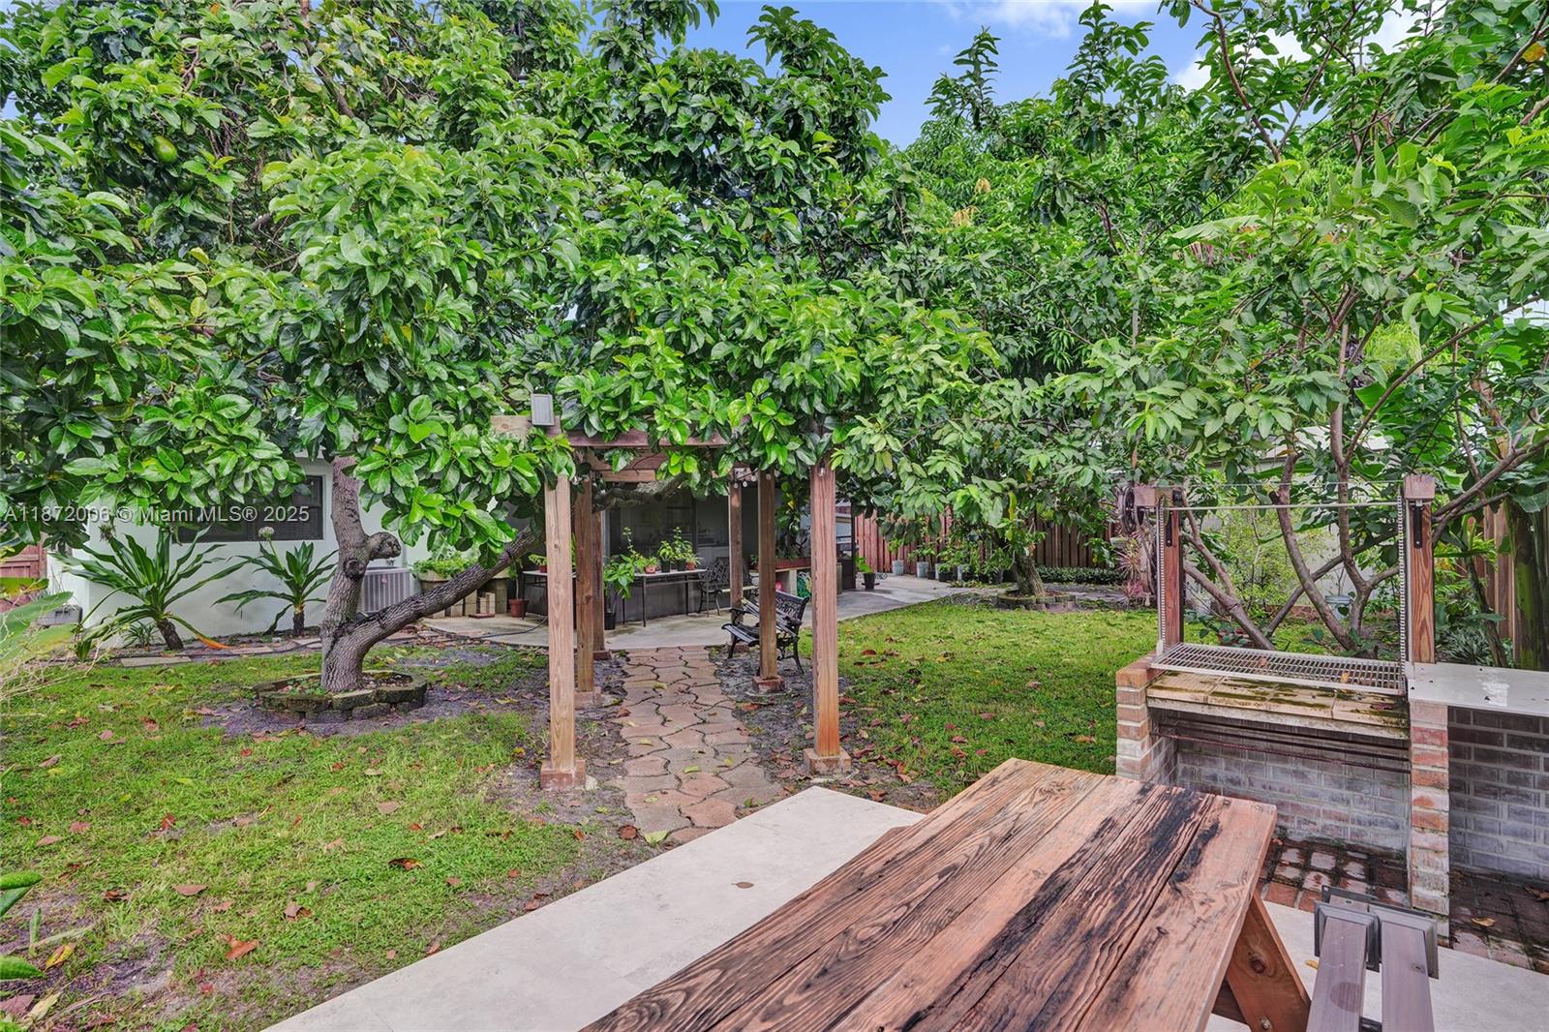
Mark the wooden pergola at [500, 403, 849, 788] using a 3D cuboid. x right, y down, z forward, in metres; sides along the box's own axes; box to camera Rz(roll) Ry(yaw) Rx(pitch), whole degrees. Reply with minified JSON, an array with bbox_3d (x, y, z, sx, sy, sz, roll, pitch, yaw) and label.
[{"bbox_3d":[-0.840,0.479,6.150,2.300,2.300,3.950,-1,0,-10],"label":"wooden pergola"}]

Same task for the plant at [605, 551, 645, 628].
[{"bbox_3d":[-2.200,1.057,9.750,0.640,1.070,0.600,-1,0,0],"label":"plant"}]

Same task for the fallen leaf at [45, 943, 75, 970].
[{"bbox_3d":[-2.640,1.610,2.545,0.065,0.025,0.135,-1,0,-22],"label":"fallen leaf"}]

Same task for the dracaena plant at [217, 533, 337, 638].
[{"bbox_3d":[-6.680,0.947,9.400,1.550,1.400,1.300,-1,0,-40],"label":"dracaena plant"}]

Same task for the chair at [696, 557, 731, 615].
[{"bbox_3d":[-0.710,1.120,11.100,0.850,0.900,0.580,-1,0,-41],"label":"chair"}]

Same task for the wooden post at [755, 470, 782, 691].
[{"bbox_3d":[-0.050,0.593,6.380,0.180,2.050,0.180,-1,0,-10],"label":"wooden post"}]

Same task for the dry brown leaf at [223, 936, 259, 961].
[{"bbox_3d":[-1.995,1.600,2.575,0.085,0.030,0.115,-1,0,-23],"label":"dry brown leaf"}]

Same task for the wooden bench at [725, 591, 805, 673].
[{"bbox_3d":[-0.120,1.210,7.500,0.600,0.790,1.200,-1,0,-15],"label":"wooden bench"}]

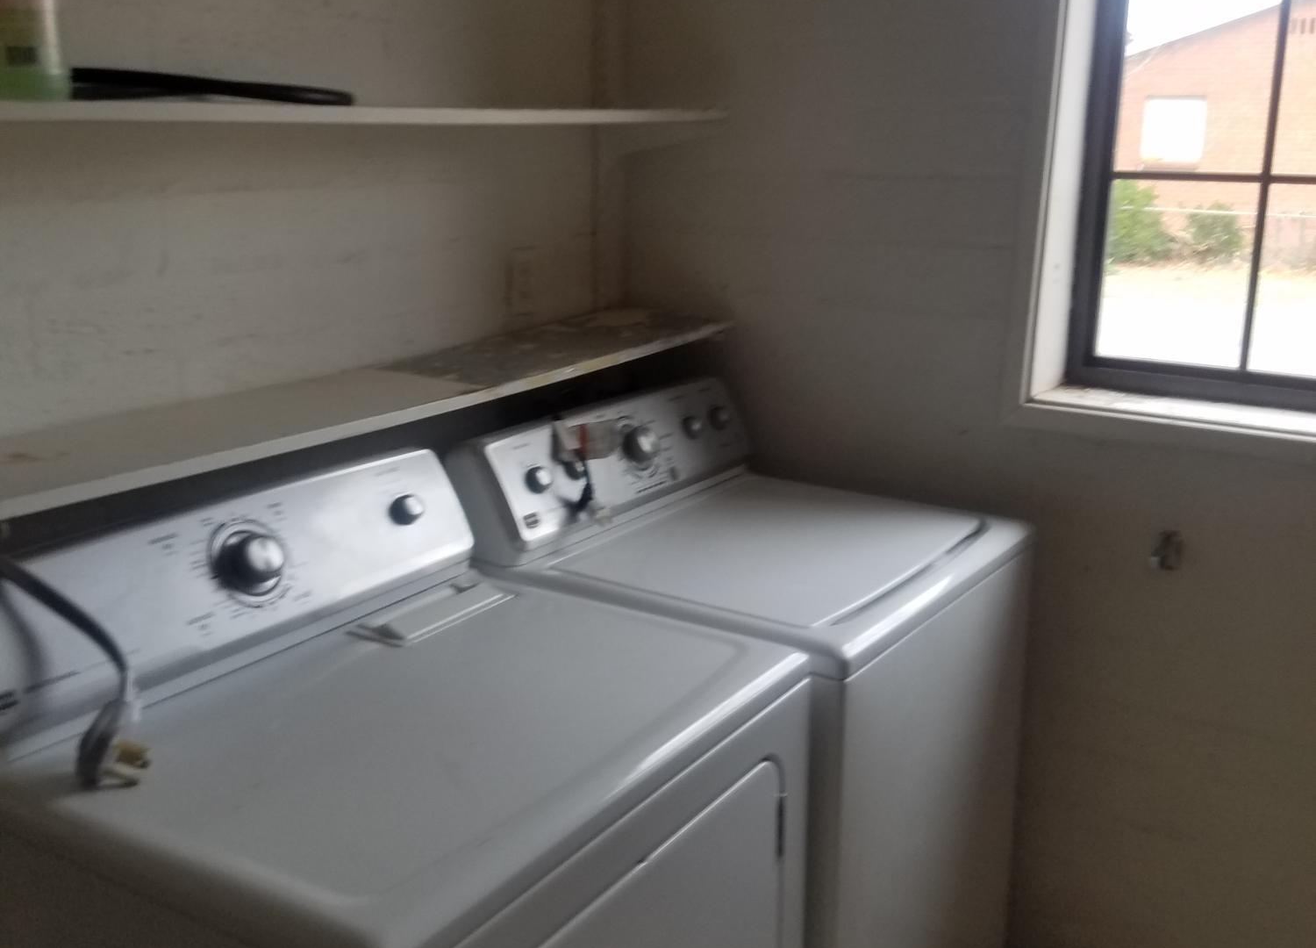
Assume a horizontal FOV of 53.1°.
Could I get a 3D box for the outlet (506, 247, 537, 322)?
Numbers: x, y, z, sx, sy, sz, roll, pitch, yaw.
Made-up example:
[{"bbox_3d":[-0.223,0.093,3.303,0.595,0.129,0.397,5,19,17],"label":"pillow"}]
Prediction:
[{"bbox_3d":[-0.229,-0.325,2.252,0.012,0.115,0.073,10,18,31],"label":"outlet"}]

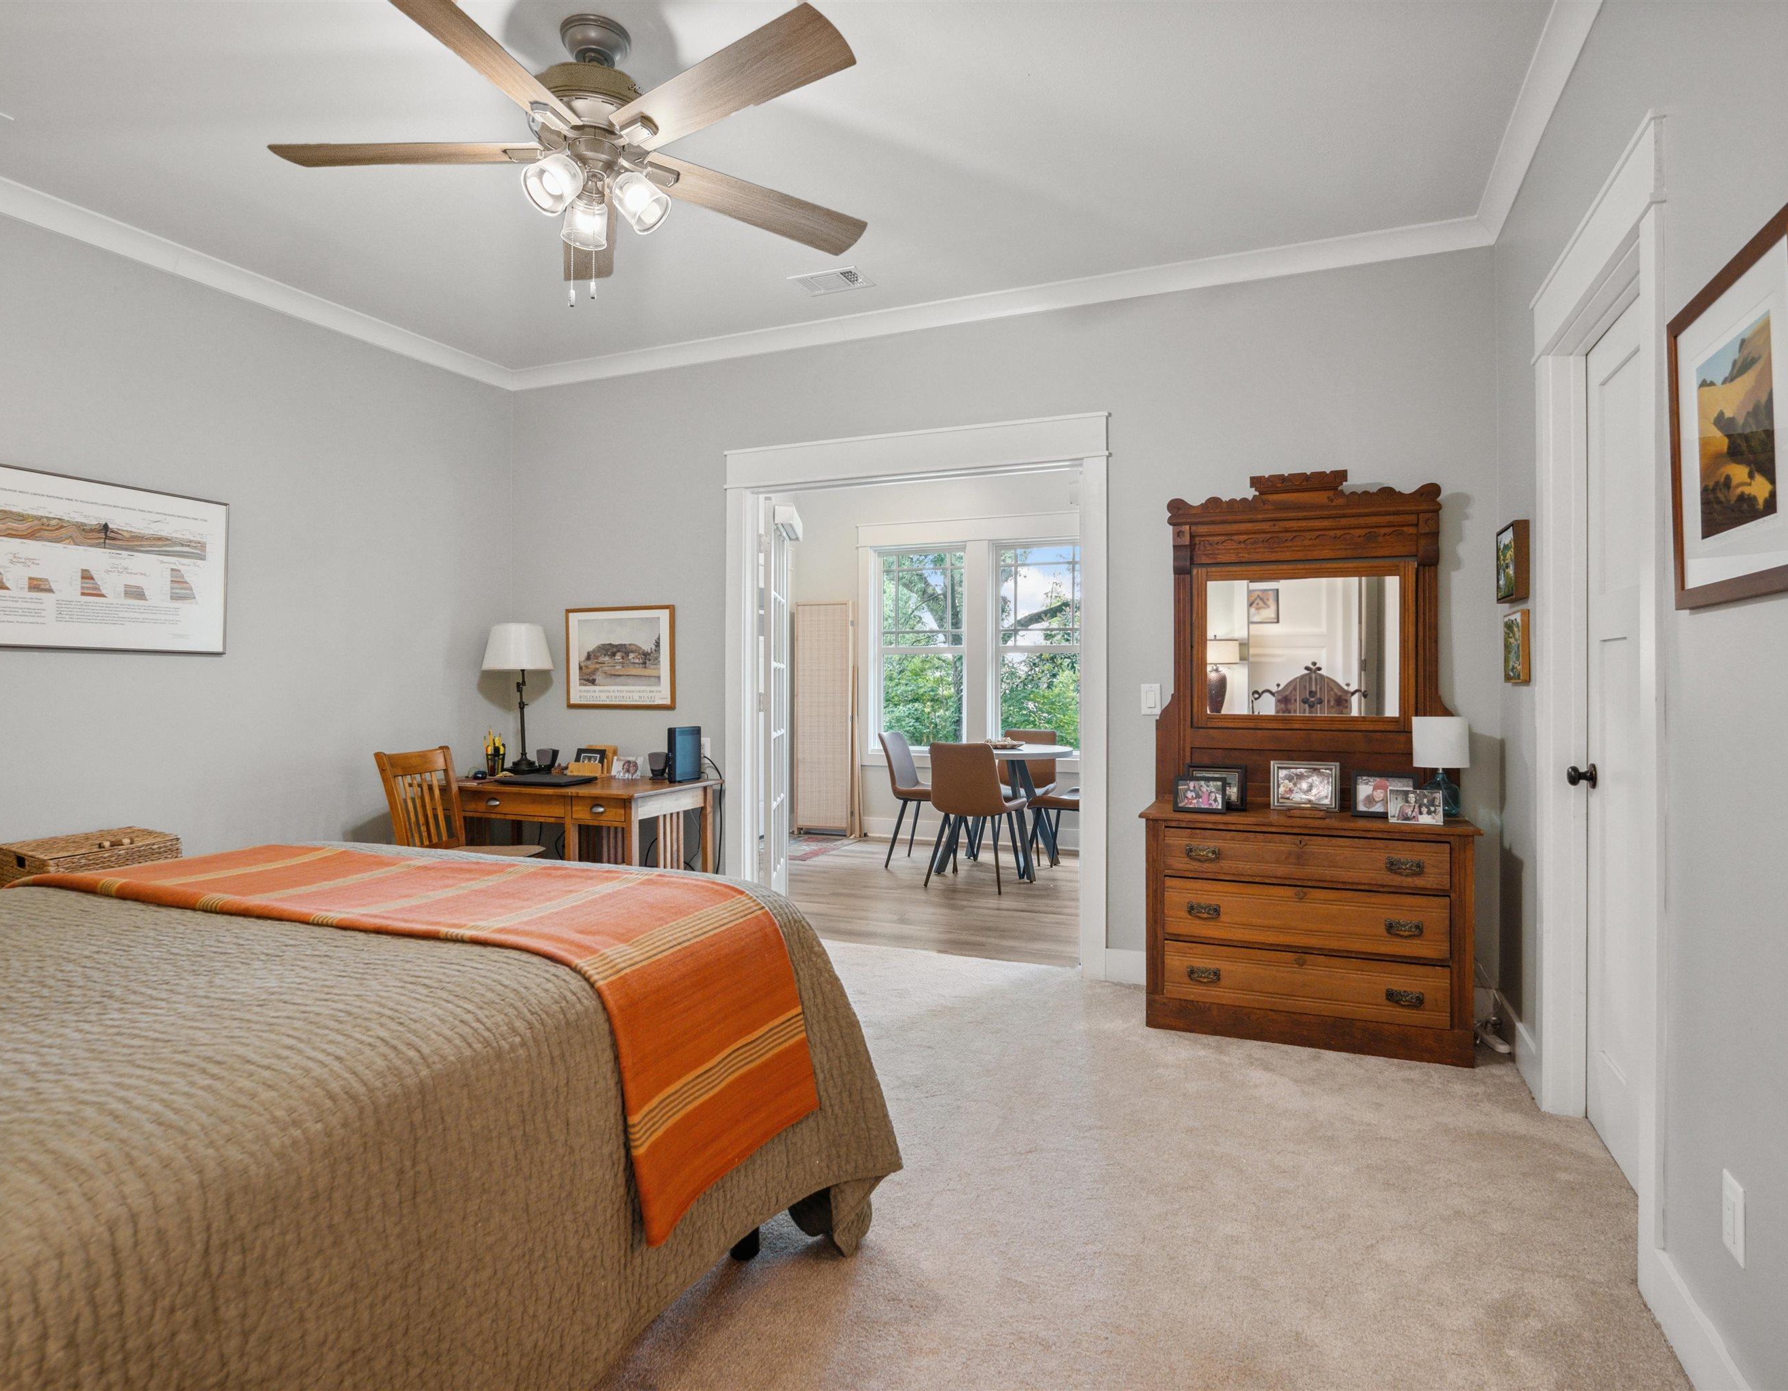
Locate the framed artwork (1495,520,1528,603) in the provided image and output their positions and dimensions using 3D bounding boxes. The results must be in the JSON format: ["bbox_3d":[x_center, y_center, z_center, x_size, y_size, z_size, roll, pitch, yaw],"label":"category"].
[{"bbox_3d":[1.846,-0.390,2.765,0.036,0.222,0.222,0,0,23],"label":"framed artwork"}]

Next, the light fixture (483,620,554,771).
[{"bbox_3d":[-1.720,0.011,4.250,0.325,0.690,0.325,0,1,23],"label":"light fixture"}]

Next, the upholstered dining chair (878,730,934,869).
[{"bbox_3d":[0.212,0.678,6.090,0.550,0.860,0.450,0,0,22],"label":"upholstered dining chair"}]

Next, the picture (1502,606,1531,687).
[{"bbox_3d":[1.860,-0.144,2.773,0.028,0.205,0.220,0,1,23],"label":"picture"}]

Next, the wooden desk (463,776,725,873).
[{"bbox_3d":[-1.429,0.766,4.088,1.210,0.770,0.620,0,1,23],"label":"wooden desk"}]

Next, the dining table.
[{"bbox_3d":[0.685,0.728,5.950,0.920,0.760,0.920,0,0,22],"label":"dining table"}]

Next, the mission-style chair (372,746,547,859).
[{"bbox_3d":[-1.720,0.672,3.740,0.500,0.920,0.450,0,0,16],"label":"mission-style chair"}]

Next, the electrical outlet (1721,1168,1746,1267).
[{"bbox_3d":[1.298,0.808,1.432,0.008,0.117,0.075,0,1,23],"label":"electrical outlet"}]

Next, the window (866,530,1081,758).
[{"bbox_3d":[0.622,-0.335,6.880,1.740,1.580,0.100,0,0,22],"label":"window"}]

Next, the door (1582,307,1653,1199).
[{"bbox_3d":[1.722,0.118,2.133,0.040,2.035,0.720,0,1,23],"label":"door"}]

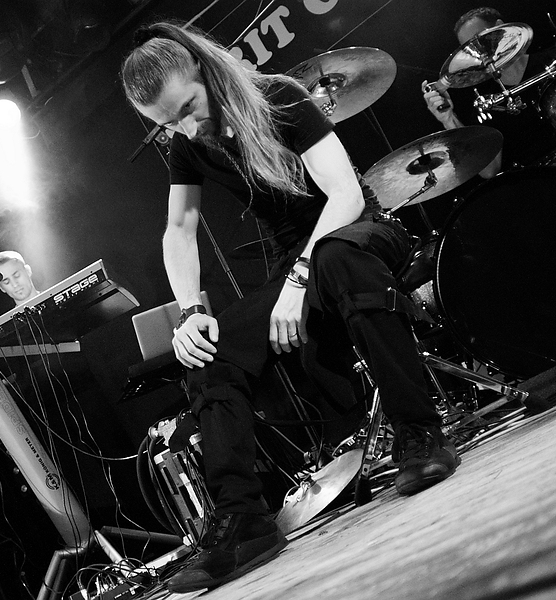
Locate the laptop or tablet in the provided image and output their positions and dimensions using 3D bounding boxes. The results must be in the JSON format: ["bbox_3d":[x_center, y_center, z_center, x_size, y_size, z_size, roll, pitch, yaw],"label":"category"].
[{"bbox_3d":[-0.422,0.157,3.086,0.335,0.215,0.280,-20,-13,-21],"label":"laptop or tablet"}]

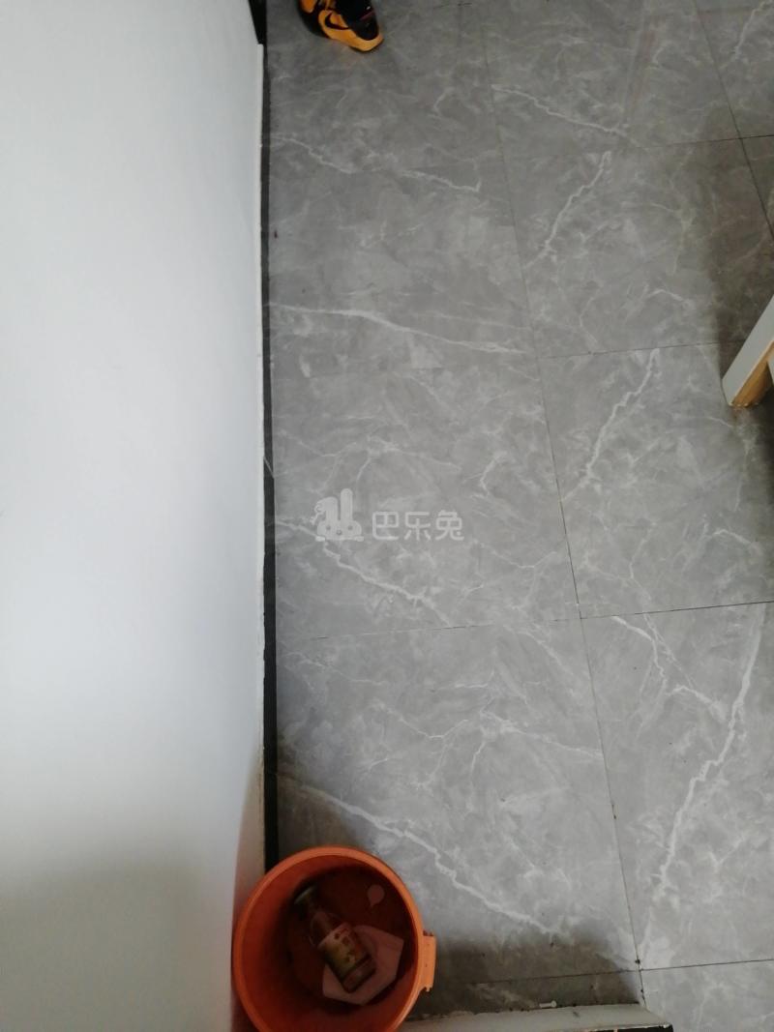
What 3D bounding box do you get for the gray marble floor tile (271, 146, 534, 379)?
[{"bbox_3d":[0.019,-0.604,1.868,0.600,0.010,0.600,-5,67,1],"label":"gray marble floor tile"}]

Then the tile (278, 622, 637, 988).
[{"bbox_3d":[0.099,0.500,1.405,0.600,0.010,0.600,-5,67,1],"label":"tile"}]

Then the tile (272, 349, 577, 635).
[{"bbox_3d":[0.058,-0.052,1.634,0.600,0.010,0.600,-4,68,1],"label":"tile"}]

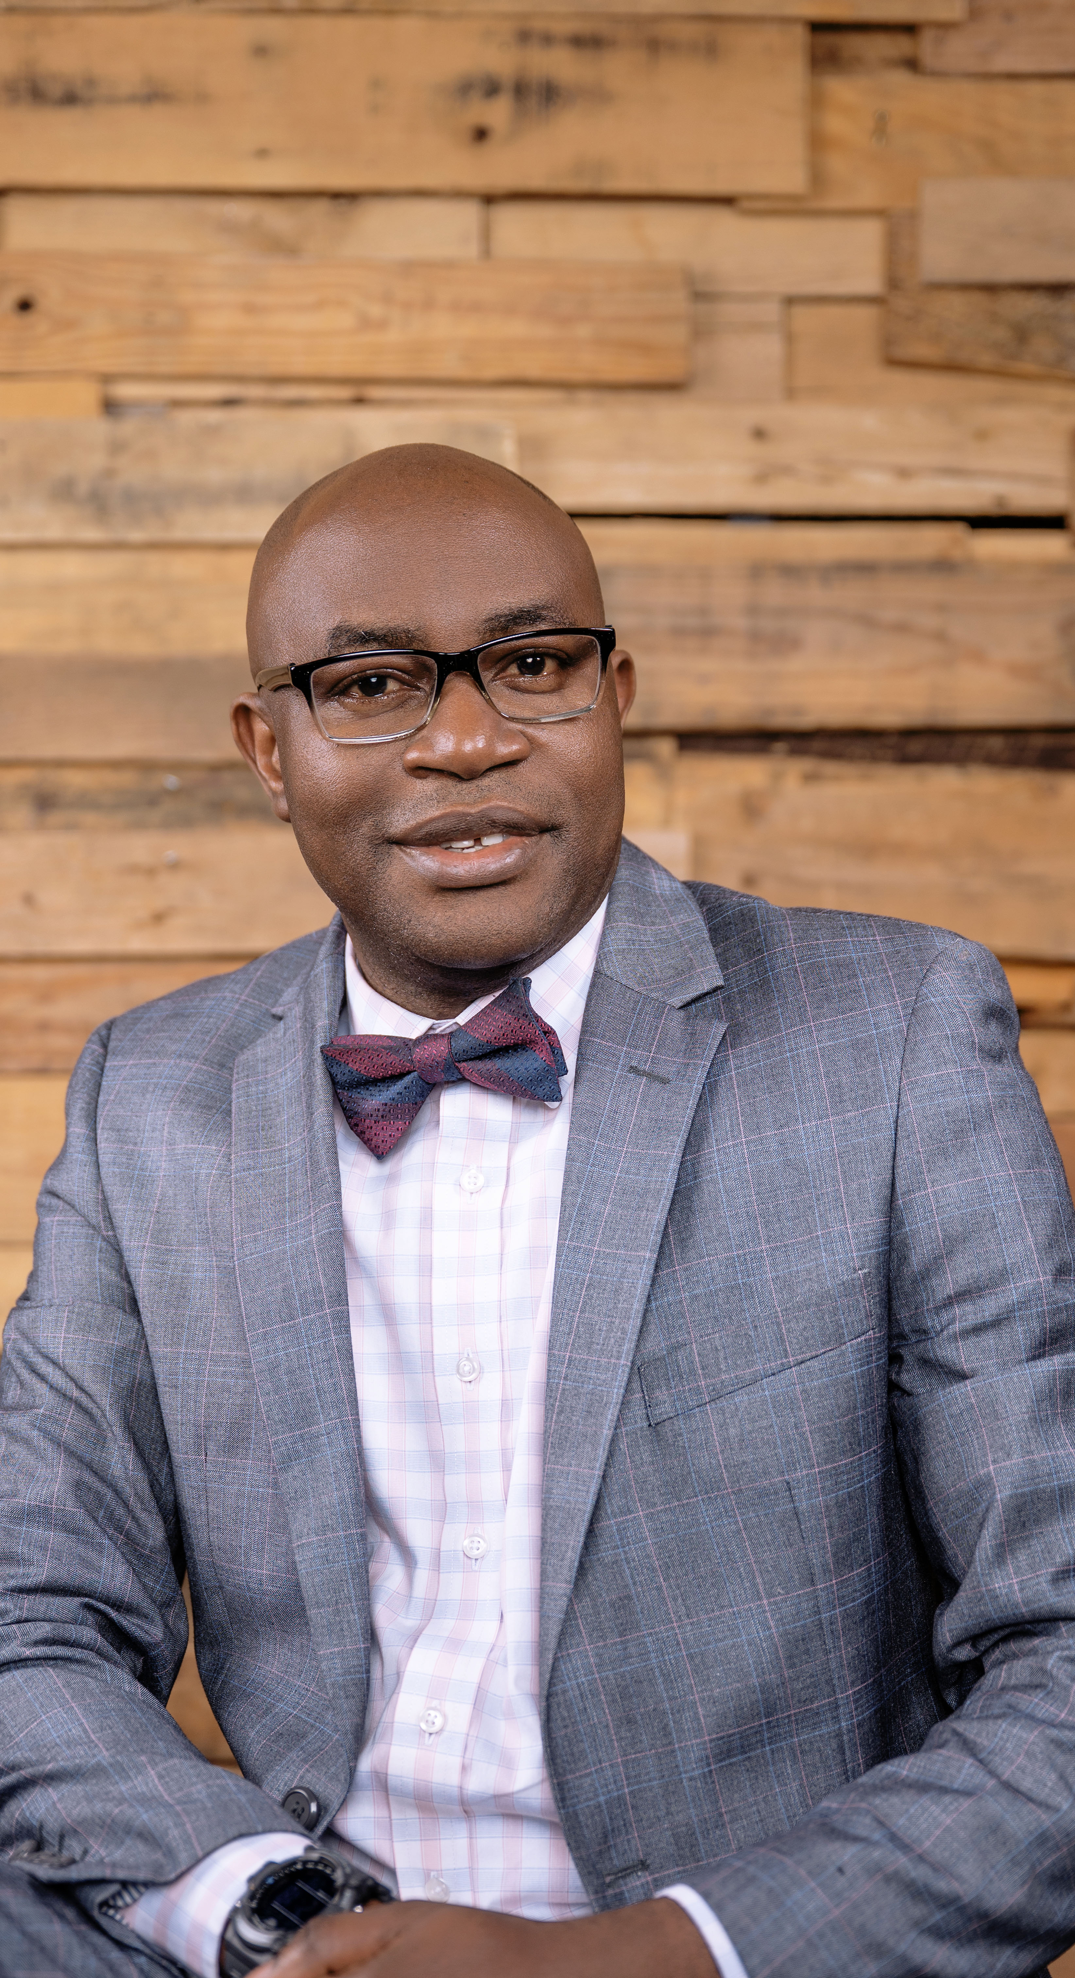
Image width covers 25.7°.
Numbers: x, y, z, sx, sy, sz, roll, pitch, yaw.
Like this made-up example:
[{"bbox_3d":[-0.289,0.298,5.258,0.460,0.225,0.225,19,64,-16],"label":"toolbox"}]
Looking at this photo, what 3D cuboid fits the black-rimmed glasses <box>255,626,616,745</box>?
[{"bbox_3d":[-0.041,-0.128,1.050,0.143,0.045,0.142,-8,6,-7],"label":"black-rimmed glasses"}]

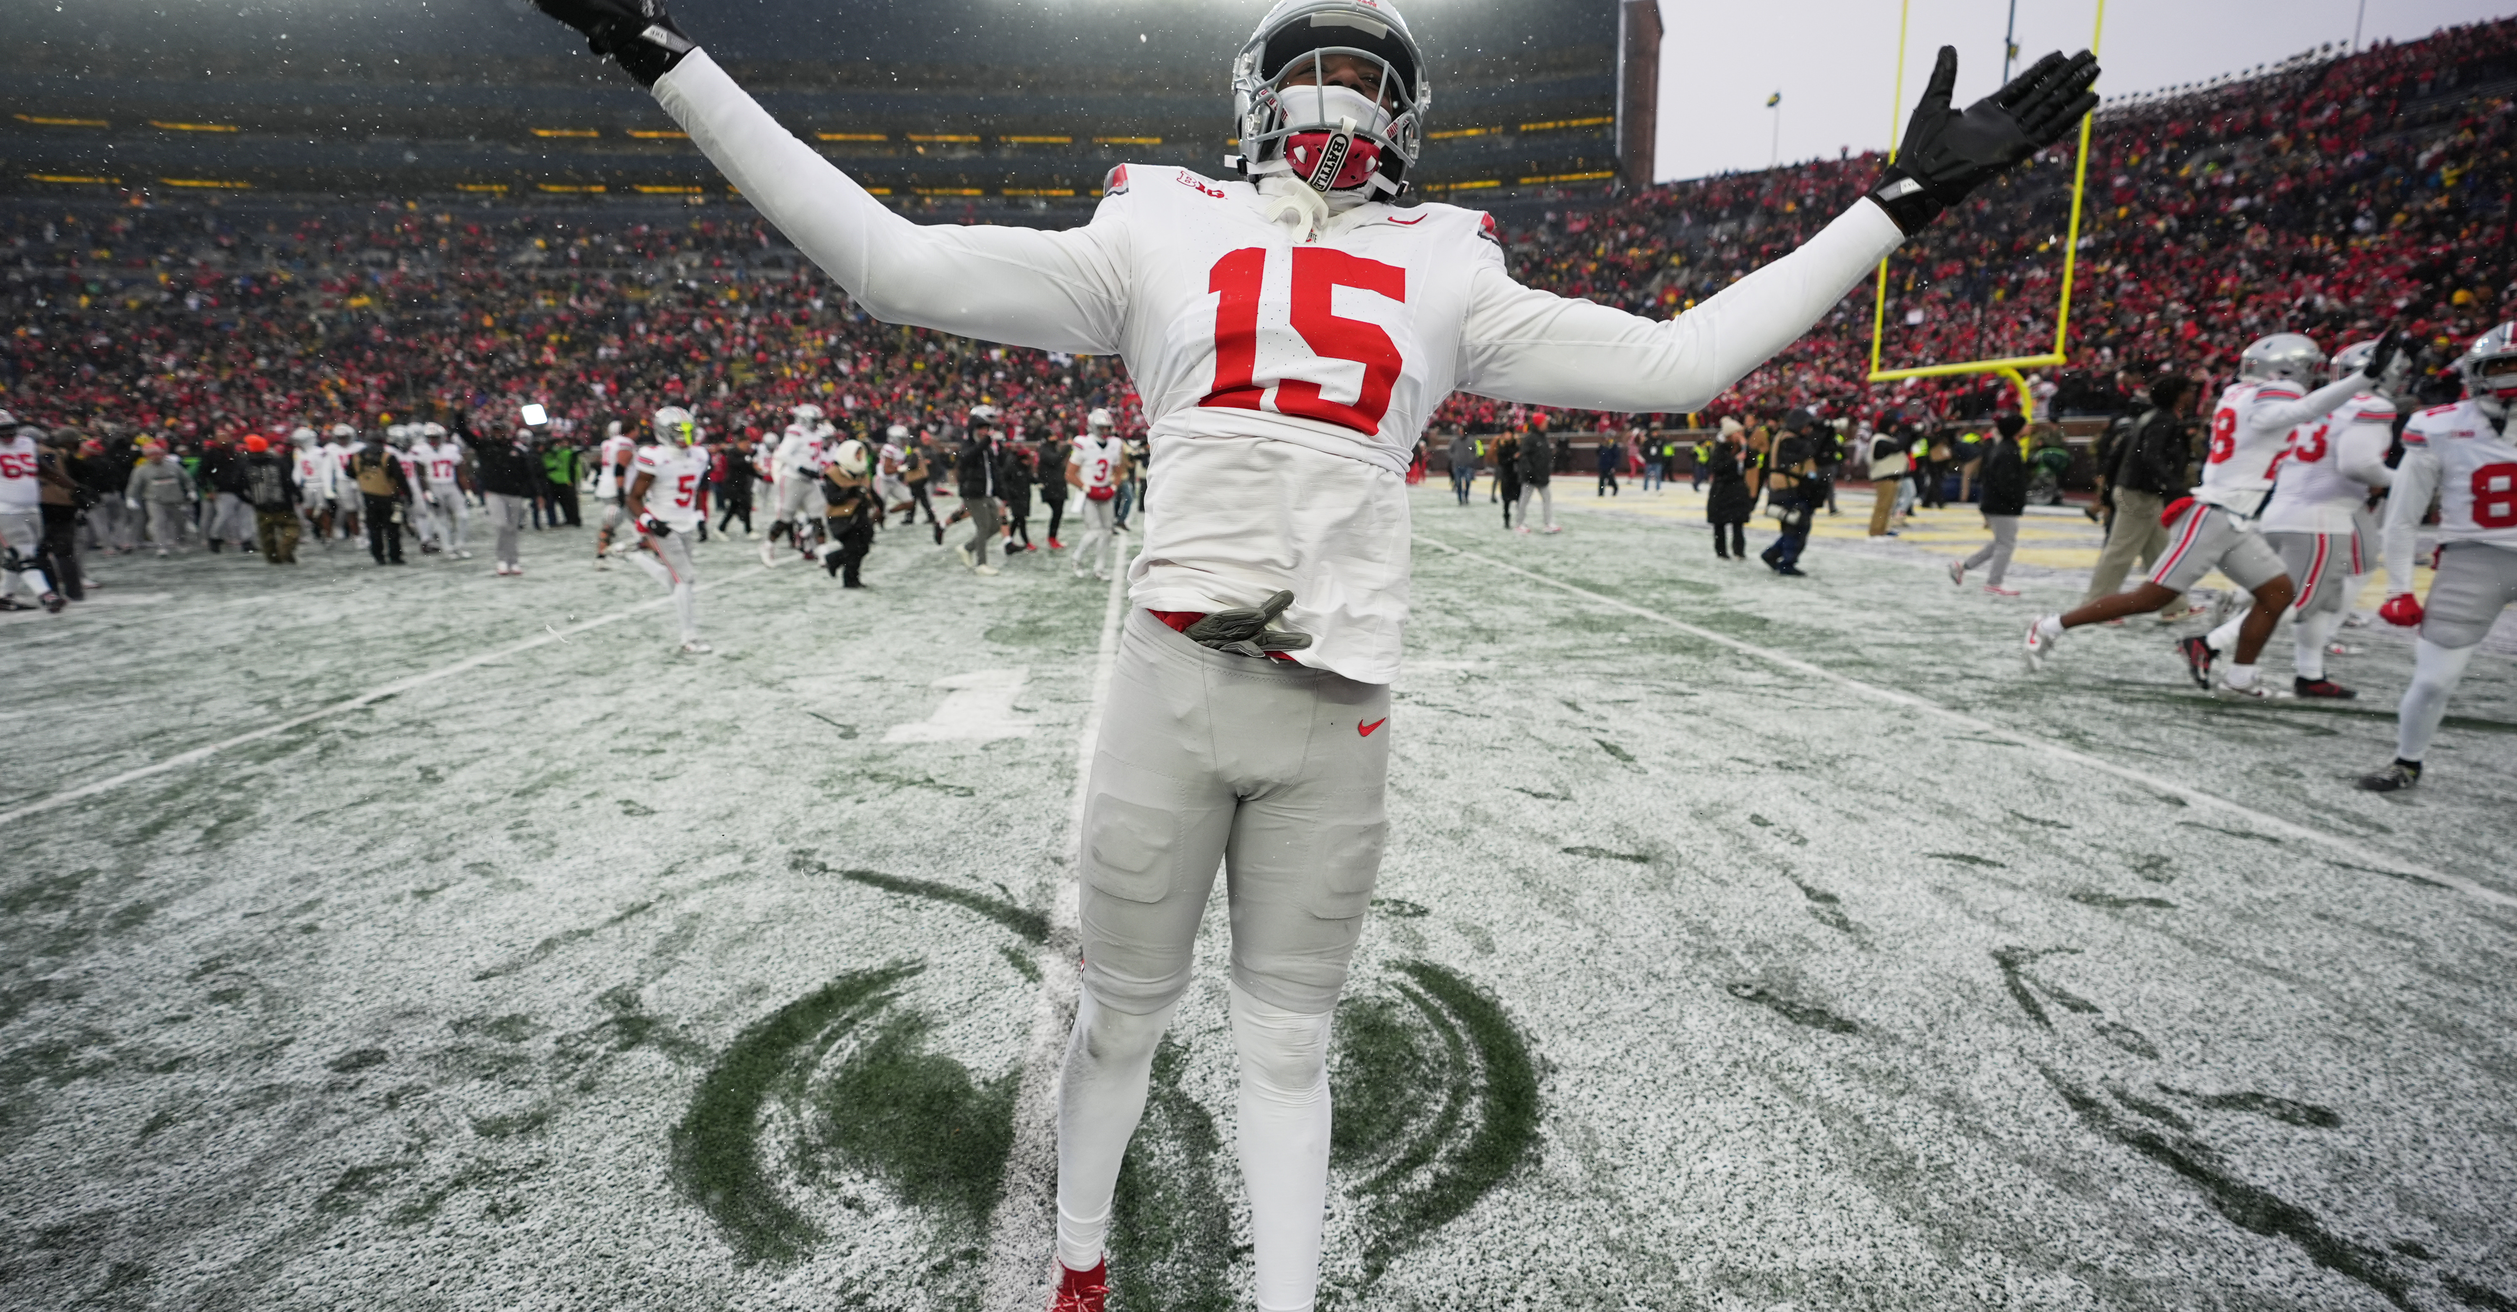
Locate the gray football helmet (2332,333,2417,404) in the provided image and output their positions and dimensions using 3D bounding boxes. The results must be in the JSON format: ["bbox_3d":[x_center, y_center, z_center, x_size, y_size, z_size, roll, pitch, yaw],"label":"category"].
[{"bbox_3d":[6.130,-1.568,6.150,0.340,0.300,0.250,4,12,22],"label":"gray football helmet"}]

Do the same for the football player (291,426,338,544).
[{"bbox_3d":[-16.490,-2.958,19.500,0.660,1.940,0.500,-3,11,-12],"label":"football player"}]

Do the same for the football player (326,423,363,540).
[{"bbox_3d":[-15.395,-2.849,18.882,0.700,1.950,0.500,-9,14,-38],"label":"football player"}]

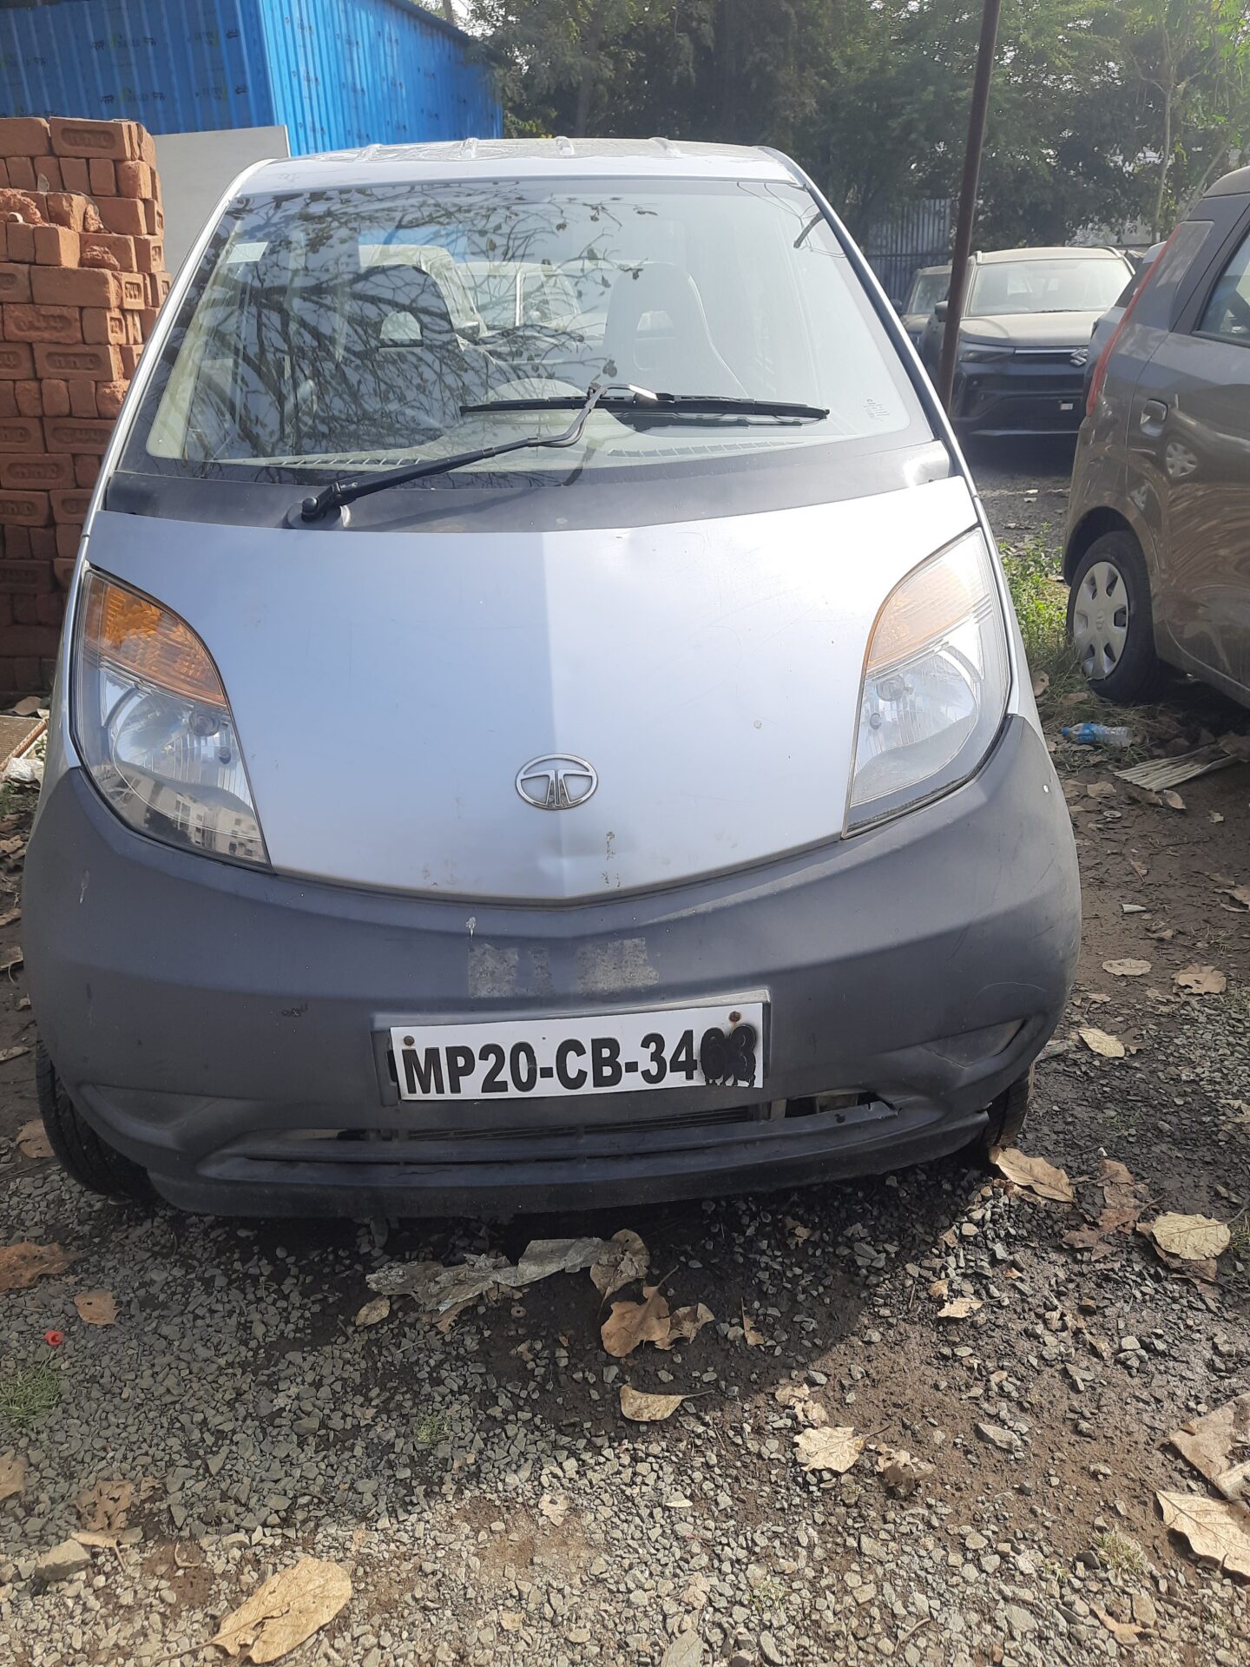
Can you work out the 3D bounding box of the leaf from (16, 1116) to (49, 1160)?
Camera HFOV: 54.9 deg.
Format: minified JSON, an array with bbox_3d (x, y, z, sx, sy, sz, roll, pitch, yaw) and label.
[{"bbox_3d":[-0.987,0.518,2.018,0.060,0.020,0.116,-20,31,-35],"label":"leaf"}]

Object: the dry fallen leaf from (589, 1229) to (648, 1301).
[{"bbox_3d":[-0.006,0.629,1.757,0.086,0.025,0.137,6,26,13],"label":"dry fallen leaf"}]

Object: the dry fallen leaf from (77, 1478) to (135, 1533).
[{"bbox_3d":[-0.614,0.794,1.419,0.072,0.020,0.065,-1,25,-2],"label":"dry fallen leaf"}]

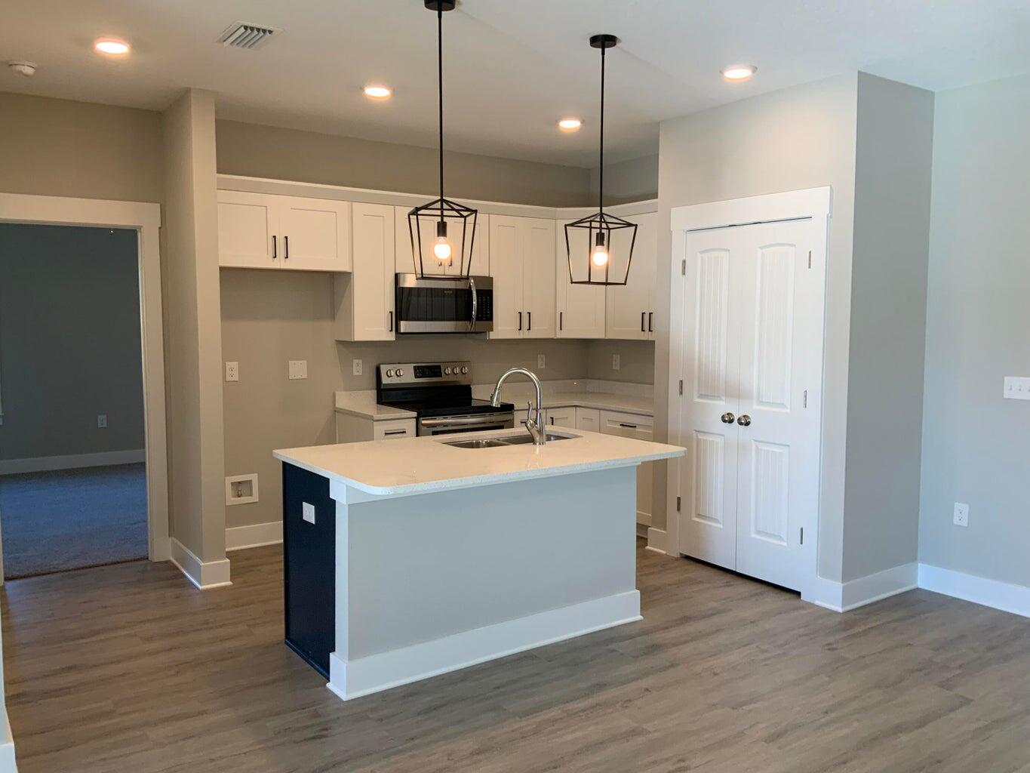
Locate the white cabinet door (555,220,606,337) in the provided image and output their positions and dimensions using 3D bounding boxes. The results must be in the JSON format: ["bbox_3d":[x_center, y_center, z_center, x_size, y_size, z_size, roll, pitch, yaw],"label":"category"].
[{"bbox_3d":[0.510,-0.824,6.632,0.385,0.900,0.025,1,5,10],"label":"white cabinet door"}]

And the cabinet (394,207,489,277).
[{"bbox_3d":[-0.599,-1.020,6.187,0.776,0.454,0.340,-3,6,-35],"label":"cabinet"}]

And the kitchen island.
[{"bbox_3d":[-0.143,0.752,4.125,1.679,0.902,1.081,-3,6,-35],"label":"kitchen island"}]

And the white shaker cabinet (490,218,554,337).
[{"bbox_3d":[-0.034,-0.824,6.605,0.610,0.908,0.340,-3,6,-35],"label":"white shaker cabinet"}]

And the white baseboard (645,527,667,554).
[{"bbox_3d":[0.927,1.012,5.648,0.030,0.142,0.190,-3,6,-35],"label":"white baseboard"}]

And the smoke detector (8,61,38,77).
[{"bbox_3d":[-2.417,-1.555,4.237,0.138,0.050,0.138,-3,6,-35],"label":"smoke detector"}]

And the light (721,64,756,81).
[{"bbox_3d":[1.115,-1.566,4.311,0.180,0.030,0.180,0,5,0],"label":"light"}]

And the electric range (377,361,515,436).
[{"bbox_3d":[-0.487,0.445,6.128,0.762,1.185,0.685,-3,6,-35],"label":"electric range"}]

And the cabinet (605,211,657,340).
[{"bbox_3d":[1.108,-0.799,6.331,0.342,0.908,0.915,-3,6,-35],"label":"cabinet"}]

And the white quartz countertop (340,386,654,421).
[{"bbox_3d":[0.115,0.107,6.027,2.280,0.136,1.530,-3,6,-35],"label":"white quartz countertop"}]

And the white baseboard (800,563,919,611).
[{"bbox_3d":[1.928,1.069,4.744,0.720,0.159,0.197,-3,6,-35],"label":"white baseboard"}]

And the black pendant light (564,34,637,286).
[{"bbox_3d":[0.386,-0.998,3.864,0.244,1.082,0.244,-2,5,-24],"label":"black pendant light"}]

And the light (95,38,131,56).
[{"bbox_3d":[-1.846,-1.543,3.963,0.166,0.025,0.166,-3,6,-35],"label":"light"}]

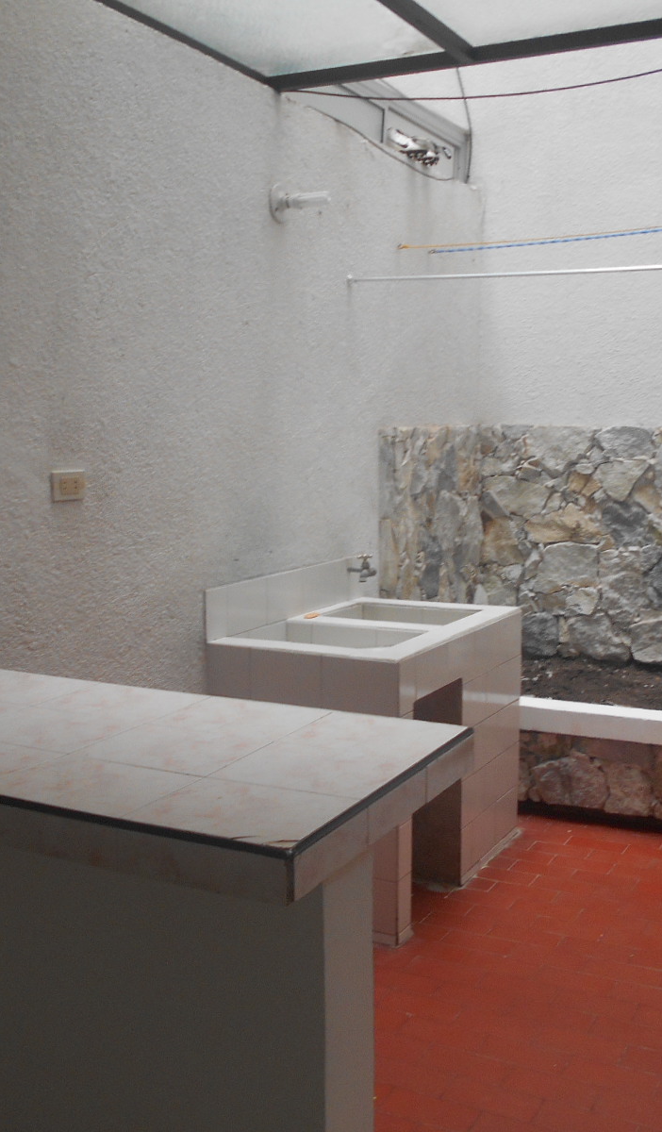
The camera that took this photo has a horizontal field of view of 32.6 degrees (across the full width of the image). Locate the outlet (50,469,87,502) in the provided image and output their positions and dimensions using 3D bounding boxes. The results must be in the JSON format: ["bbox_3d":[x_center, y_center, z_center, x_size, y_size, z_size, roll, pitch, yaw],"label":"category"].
[{"bbox_3d":[-0.629,-0.192,2.721,0.012,0.070,0.114,3,8,28],"label":"outlet"}]

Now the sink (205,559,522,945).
[{"bbox_3d":[0.151,0.496,3.608,0.613,0.930,1.009,3,8,28],"label":"sink"}]

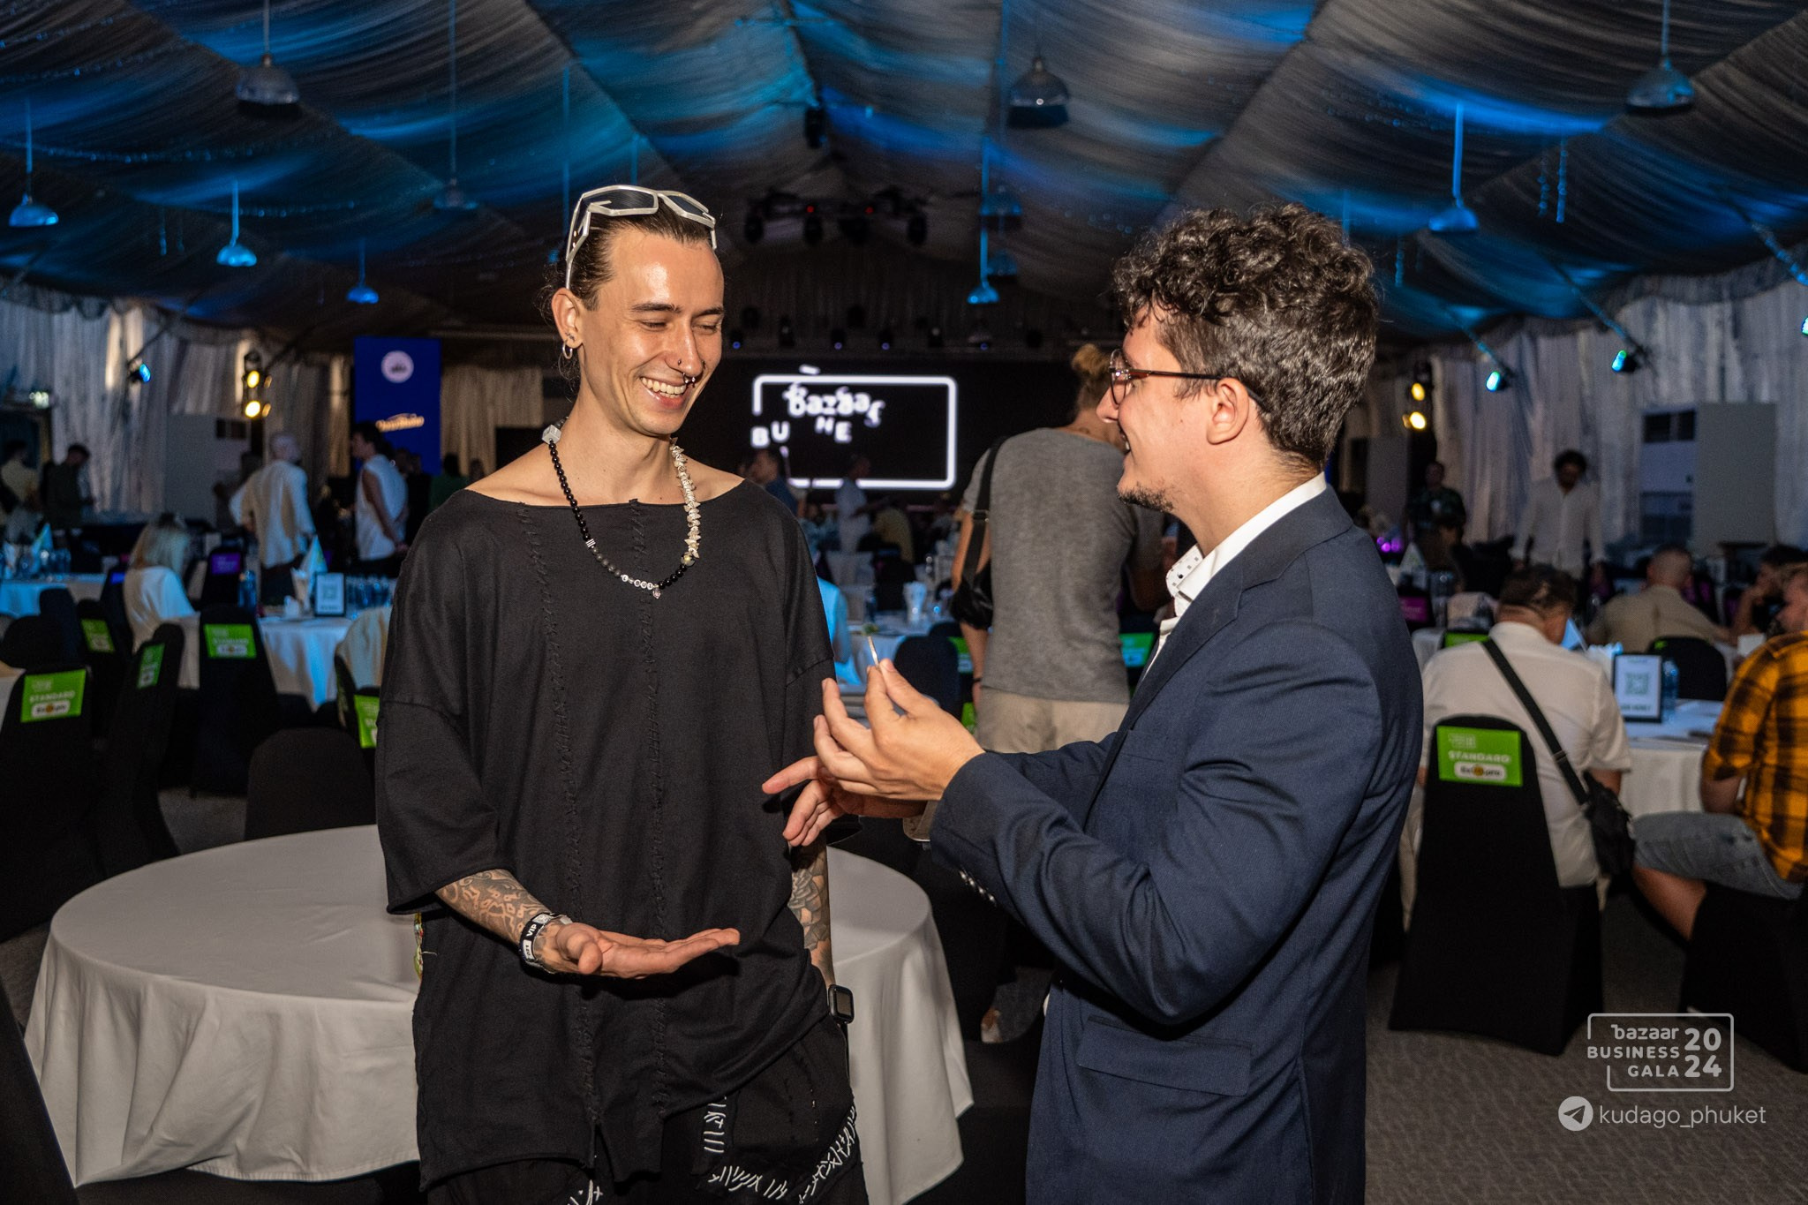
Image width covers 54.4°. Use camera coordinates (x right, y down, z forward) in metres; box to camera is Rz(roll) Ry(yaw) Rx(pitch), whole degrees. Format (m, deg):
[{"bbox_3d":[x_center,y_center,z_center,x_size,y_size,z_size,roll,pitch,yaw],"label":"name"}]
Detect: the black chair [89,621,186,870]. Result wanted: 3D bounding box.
[{"bbox_3d":[-3.082,0.561,6.774,0.570,0.910,0.470,1,4,2],"label":"black chair"}]

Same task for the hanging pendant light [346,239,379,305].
[{"bbox_3d":[-7.058,-4.326,22.900,0.420,0.800,0.420,1,3,0],"label":"hanging pendant light"}]

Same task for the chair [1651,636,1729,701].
[{"bbox_3d":[3.103,0.611,7.117,0.460,0.920,0.540,4,6,38],"label":"chair"}]

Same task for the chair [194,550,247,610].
[{"bbox_3d":[-4.841,0.060,12.456,0.460,0.920,0.540,-3,6,-36],"label":"chair"}]

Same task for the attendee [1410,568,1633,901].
[{"bbox_3d":[1.914,0.546,5.396,0.600,1.320,0.800,3,6,28],"label":"attendee"}]

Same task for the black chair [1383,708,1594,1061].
[{"bbox_3d":[1.759,0.765,5.127,0.470,0.915,0.560,3,4,30],"label":"black chair"}]

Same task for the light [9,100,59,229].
[{"bbox_3d":[-7.432,-3.750,15.000,0.420,1.060,0.420,1,3,0],"label":"light"}]

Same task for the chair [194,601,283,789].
[{"bbox_3d":[-3.110,0.452,8.470,0.470,0.910,0.560,1,4,2],"label":"chair"}]

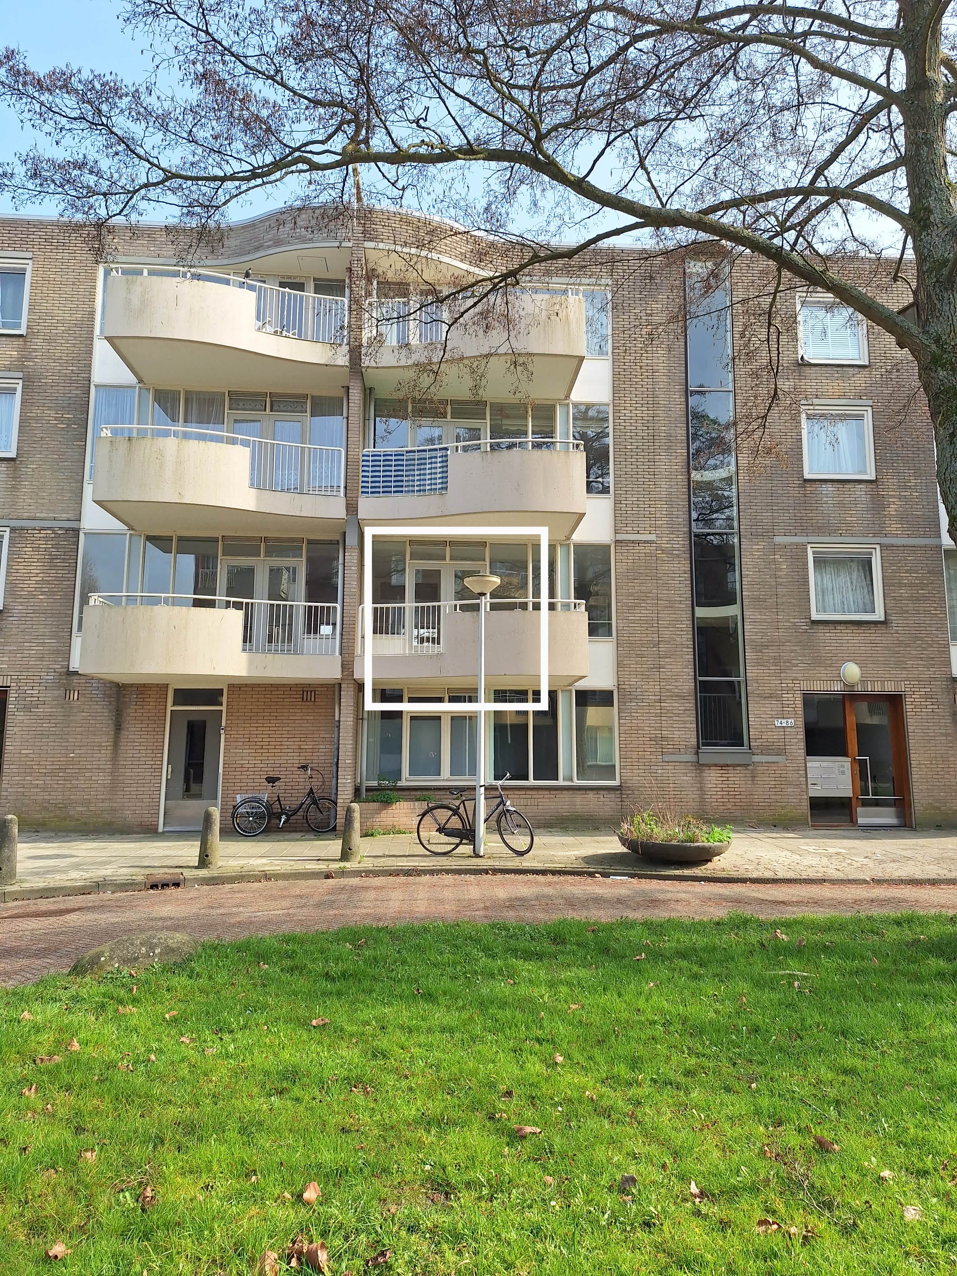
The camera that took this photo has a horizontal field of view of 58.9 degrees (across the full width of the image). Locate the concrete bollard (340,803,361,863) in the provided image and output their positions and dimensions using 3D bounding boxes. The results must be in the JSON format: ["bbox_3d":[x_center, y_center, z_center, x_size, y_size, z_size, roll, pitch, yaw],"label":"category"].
[{"bbox_3d":[-1.704,2.613,11.389,0.250,0.771,0.250,2,-9,-8],"label":"concrete bollard"}]

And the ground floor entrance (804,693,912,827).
[{"bbox_3d":[7.059,2.282,15.899,1.980,2.460,0.350,1,-8,-3],"label":"ground floor entrance"}]

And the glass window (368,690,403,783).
[{"bbox_3d":[-1.623,1.691,14.809,0.632,1.661,0.100,1,-8,-3],"label":"glass window"}]

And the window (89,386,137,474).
[{"bbox_3d":[-6.555,-3.720,15.312,0.785,1.812,0.080,1,-8,-5],"label":"window"}]

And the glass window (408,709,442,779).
[{"bbox_3d":[-0.928,1.845,14.830,0.600,1.229,0.100,1,-8,-3],"label":"glass window"}]

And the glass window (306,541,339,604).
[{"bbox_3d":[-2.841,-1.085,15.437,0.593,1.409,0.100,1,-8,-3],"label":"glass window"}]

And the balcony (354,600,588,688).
[{"bbox_3d":[-0.168,0.118,14.250,3.776,1.250,1.752,1,-8,-3],"label":"balcony"}]

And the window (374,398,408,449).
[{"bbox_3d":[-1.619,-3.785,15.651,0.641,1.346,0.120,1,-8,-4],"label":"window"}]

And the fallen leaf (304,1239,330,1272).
[{"bbox_3d":[-0.481,1.841,2.527,0.075,0.050,0.080,2,-9,-10],"label":"fallen leaf"}]

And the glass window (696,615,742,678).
[{"bbox_3d":[4.448,0.153,15.665,0.845,1.191,0.100,1,-8,-3],"label":"glass window"}]

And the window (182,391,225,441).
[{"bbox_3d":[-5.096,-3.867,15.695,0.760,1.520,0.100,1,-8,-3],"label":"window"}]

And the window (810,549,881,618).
[{"bbox_3d":[6.919,-1.034,15.992,1.310,1.330,0.100,1,-8,-3],"label":"window"}]

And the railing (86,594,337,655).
[{"bbox_3d":[-4.215,-0.157,14.046,3.820,0.850,1.800,1,-8,-3],"label":"railing"}]

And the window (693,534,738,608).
[{"bbox_3d":[4.423,-1.249,15.805,0.854,1.424,0.120,1,-8,-4],"label":"window"}]

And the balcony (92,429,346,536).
[{"bbox_3d":[-4.207,-2.642,14.507,3.910,1.240,2.000,1,-8,-3],"label":"balcony"}]

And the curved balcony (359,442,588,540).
[{"bbox_3d":[-0.151,-2.570,14.704,3.776,1.260,1.622,1,-8,-3],"label":"curved balcony"}]

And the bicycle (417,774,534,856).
[{"bbox_3d":[-0.048,2.528,12.232,1.684,1.176,0.580,0,-8,2],"label":"bicycle"}]

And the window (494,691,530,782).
[{"bbox_3d":[0.585,1.711,14.944,0.662,1.633,0.100,1,-8,-3],"label":"window"}]

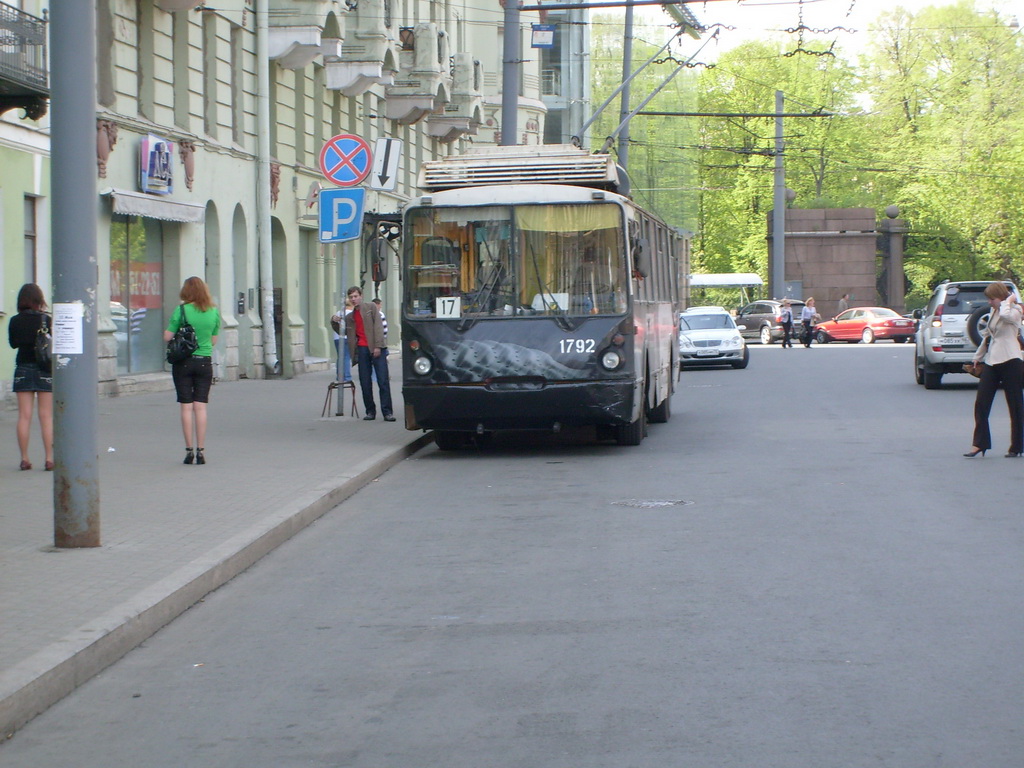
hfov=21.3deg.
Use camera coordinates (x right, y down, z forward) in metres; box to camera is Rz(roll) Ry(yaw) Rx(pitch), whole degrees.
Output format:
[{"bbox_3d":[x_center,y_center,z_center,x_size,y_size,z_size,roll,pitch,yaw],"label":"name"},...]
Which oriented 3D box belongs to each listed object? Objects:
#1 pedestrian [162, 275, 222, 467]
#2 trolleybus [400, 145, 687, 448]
[{"bbox_3d":[-2.904,-0.111,24.707,0.540,1.710,0.380,0,2,-3],"label":"pedestrian"},{"bbox_3d":[0.678,-1.148,34.848,2.500,3.500,11.800,-1,2,6],"label":"trolleybus"}]

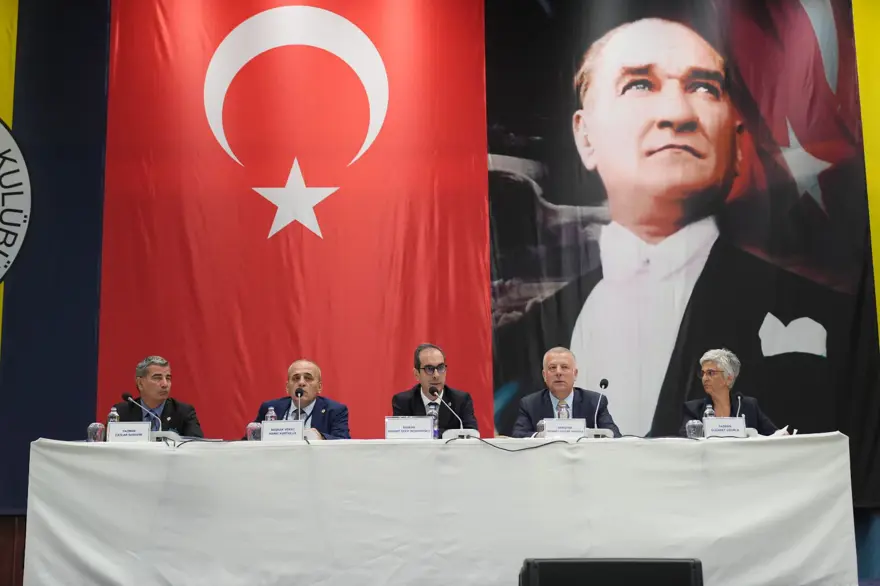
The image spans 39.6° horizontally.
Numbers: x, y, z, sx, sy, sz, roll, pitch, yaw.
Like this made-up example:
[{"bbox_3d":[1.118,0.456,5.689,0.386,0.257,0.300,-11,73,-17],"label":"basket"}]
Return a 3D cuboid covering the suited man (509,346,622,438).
[{"bbox_3d":[0.675,0.901,6.415,0.600,1.275,0.800,-2,-10,6],"label":"suited man"}]

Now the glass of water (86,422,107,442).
[{"bbox_3d":[-1.671,0.681,5.950,0.083,0.095,0.083,-1,-9,0],"label":"glass of water"}]

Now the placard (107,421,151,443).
[{"bbox_3d":[-1.550,0.696,6.100,0.216,0.100,0.060,0,-10,-2],"label":"placard"}]

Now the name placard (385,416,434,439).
[{"bbox_3d":[-0.151,0.669,6.050,0.237,0.114,0.060,-1,-10,0],"label":"name placard"}]

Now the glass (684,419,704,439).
[{"bbox_3d":[1.286,0.690,6.160,0.088,0.095,0.088,-1,-10,0],"label":"glass"}]

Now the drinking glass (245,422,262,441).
[{"bbox_3d":[-0.929,0.703,6.160,0.088,0.098,0.088,-1,-10,0],"label":"drinking glass"}]

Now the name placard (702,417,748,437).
[{"bbox_3d":[1.423,0.673,6.100,0.214,0.100,0.060,-1,-10,2],"label":"name placard"}]

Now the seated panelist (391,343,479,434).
[{"bbox_3d":[-0.015,0.882,6.314,0.530,1.290,0.780,1,-10,-6],"label":"seated panelist"}]

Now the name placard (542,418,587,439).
[{"bbox_3d":[0.629,0.678,6.100,0.207,0.099,0.060,-1,-10,0],"label":"name placard"}]

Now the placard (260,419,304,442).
[{"bbox_3d":[-0.784,0.690,6.100,0.205,0.101,0.060,0,-10,-1],"label":"placard"}]

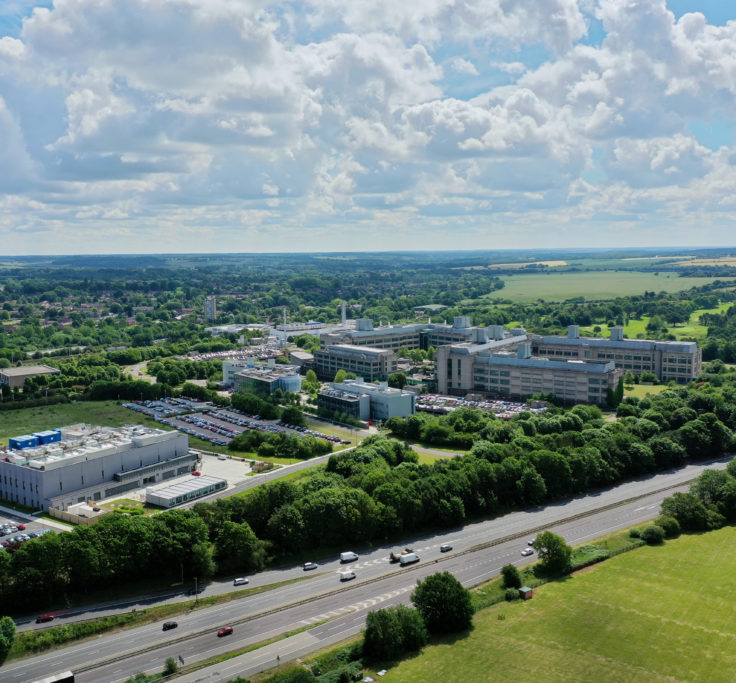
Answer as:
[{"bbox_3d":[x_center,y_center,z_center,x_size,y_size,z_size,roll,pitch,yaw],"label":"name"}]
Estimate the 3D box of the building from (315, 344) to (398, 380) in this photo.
[{"bbox_3d":[-9.250,15.590,551.320,18.000,22.000,69.680,-7,9,-42],"label":"building"}]

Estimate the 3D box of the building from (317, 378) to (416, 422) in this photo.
[{"bbox_3d":[-1.480,32.140,435.970,35.000,16.000,48.000,-6,9,-40],"label":"building"}]

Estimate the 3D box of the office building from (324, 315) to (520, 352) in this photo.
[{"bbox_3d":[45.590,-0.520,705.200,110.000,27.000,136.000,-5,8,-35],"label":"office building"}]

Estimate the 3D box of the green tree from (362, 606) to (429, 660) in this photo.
[{"bbox_3d":[6.980,72.850,203.200,16.470,11.540,14.000,-1,7,0],"label":"green tree"}]

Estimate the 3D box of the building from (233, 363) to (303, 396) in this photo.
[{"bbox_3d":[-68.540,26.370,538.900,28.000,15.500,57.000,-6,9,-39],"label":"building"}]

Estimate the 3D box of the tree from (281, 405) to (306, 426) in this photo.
[{"bbox_3d":[-40.850,41.250,439.830,13.760,10.800,13.760,-1,7,0],"label":"tree"}]

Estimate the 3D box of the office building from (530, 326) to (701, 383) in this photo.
[{"bbox_3d":[170.740,9.870,550.350,108.730,30.000,26.000,3,8,30],"label":"office building"}]

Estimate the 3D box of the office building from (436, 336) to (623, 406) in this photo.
[{"bbox_3d":[109.030,16.020,512.030,106.510,28.000,76.000,3,8,29],"label":"office building"}]

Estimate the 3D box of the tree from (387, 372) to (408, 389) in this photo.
[{"bbox_3d":[19.820,27.090,539.900,13.900,11.890,13.900,-1,7,0],"label":"tree"}]

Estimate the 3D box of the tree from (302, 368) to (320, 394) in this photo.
[{"bbox_3d":[-37.310,26.740,526.070,11.870,17.110,11.870,-1,7,0],"label":"tree"}]

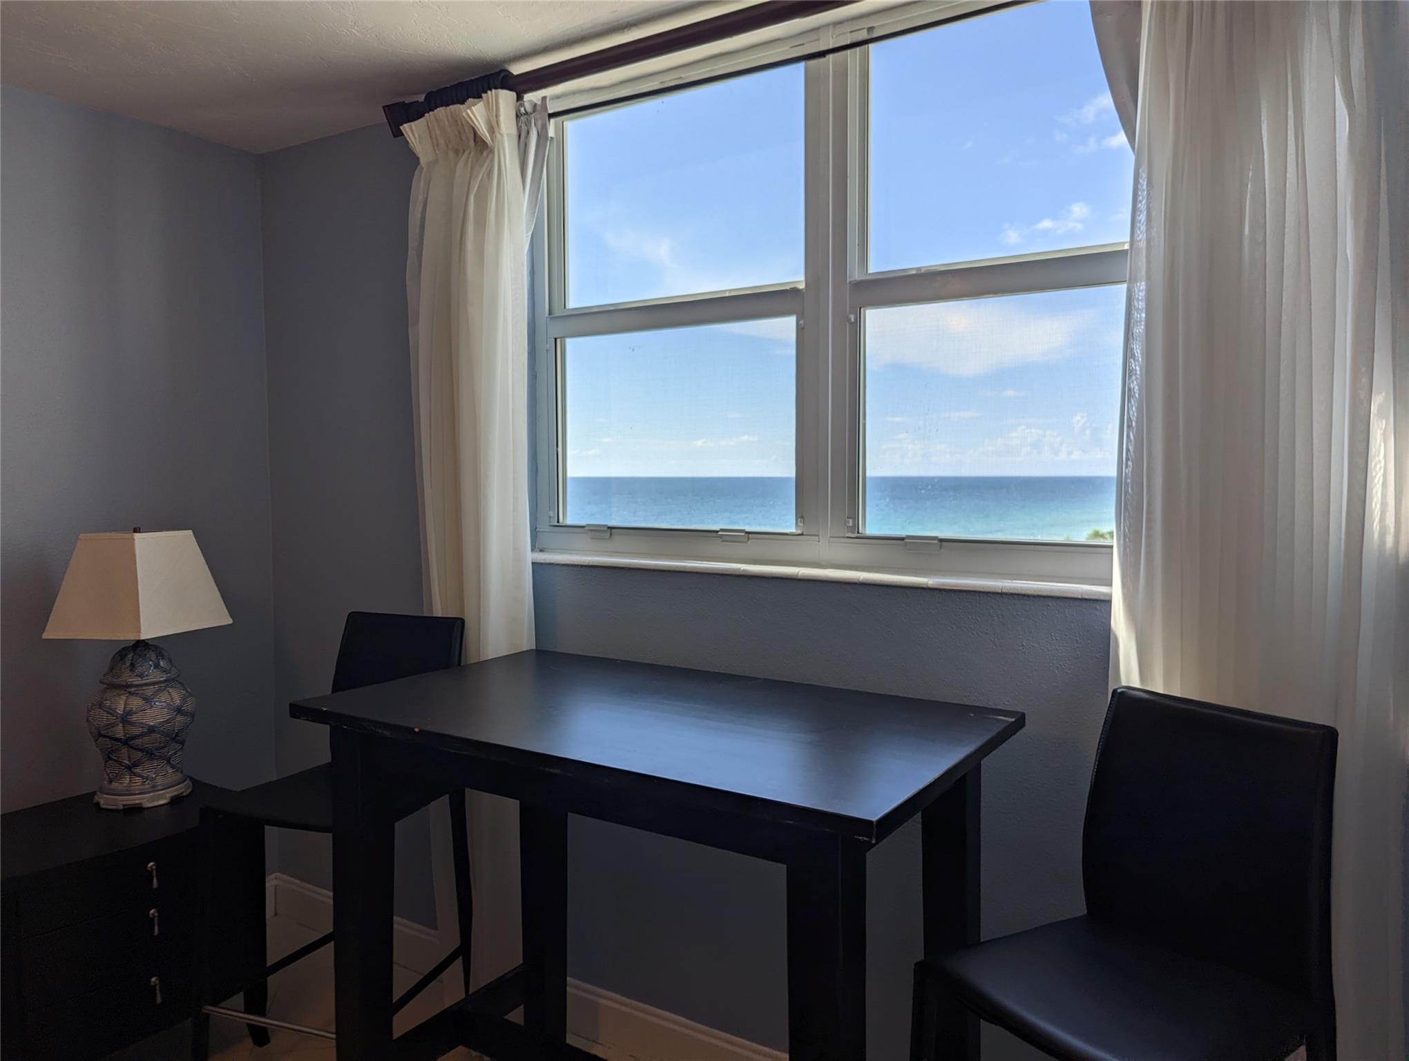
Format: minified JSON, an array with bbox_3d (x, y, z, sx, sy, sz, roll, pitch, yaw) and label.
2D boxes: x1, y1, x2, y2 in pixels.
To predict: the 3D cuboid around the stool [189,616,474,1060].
[{"bbox_3d":[-0.889,0.802,2.424,0.440,1.122,0.525,1,3,18],"label":"stool"}]

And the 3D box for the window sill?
[{"bbox_3d":[0.213,0.093,2.269,1.760,0.030,0.150,2,4,32],"label":"window sill"}]

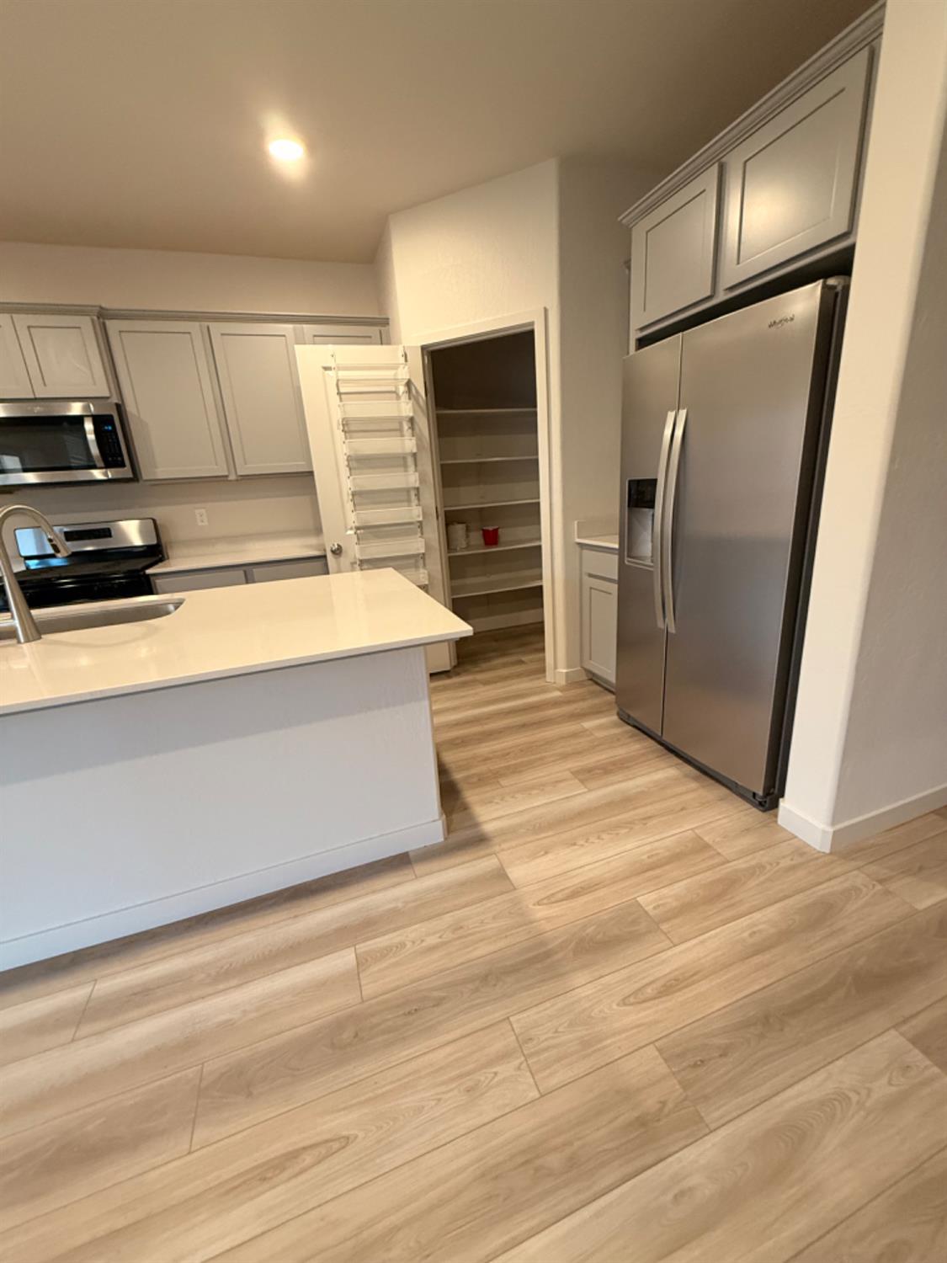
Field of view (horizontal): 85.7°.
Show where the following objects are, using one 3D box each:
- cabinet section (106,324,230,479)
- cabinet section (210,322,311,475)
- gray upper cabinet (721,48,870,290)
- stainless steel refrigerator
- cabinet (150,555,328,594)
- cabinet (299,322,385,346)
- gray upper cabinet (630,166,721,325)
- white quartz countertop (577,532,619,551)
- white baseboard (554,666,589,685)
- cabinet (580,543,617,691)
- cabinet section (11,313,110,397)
[{"bbox_3d":[-1.840,-1.387,3.163,0.502,0.860,0.330,-9,17,-18],"label":"cabinet section"},{"bbox_3d":[-1.335,-1.465,3.326,0.520,0.862,0.330,-9,17,-18],"label":"cabinet section"},{"bbox_3d":[1.212,-1.371,1.619,0.620,0.415,0.465,-9,17,-18],"label":"gray upper cabinet"},{"bbox_3d":[1.183,-0.300,2.168,0.790,1.757,0.910,-9,17,-18],"label":"stainless steel refrigerator"},{"bbox_3d":[-1.412,-0.043,3.427,1.025,0.885,0.620,-9,17,-18],"label":"cabinet"},{"bbox_3d":[-0.821,-1.526,3.403,0.547,0.913,0.330,-9,17,-18],"label":"cabinet"},{"bbox_3d":[1.046,-1.493,2.063,0.620,0.415,0.475,-9,17,-18],"label":"gray upper cabinet"},{"bbox_3d":[0.996,-0.526,2.890,0.645,0.029,0.510,-9,17,-18],"label":"white quartz countertop"},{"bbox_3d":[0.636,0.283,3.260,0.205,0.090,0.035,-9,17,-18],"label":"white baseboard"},{"bbox_3d":[1.031,-0.089,3.022,0.625,0.885,0.510,-9,17,-18],"label":"cabinet"},{"bbox_3d":[-2.259,-1.512,2.904,0.369,0.415,0.360,-9,17,-18],"label":"cabinet section"}]

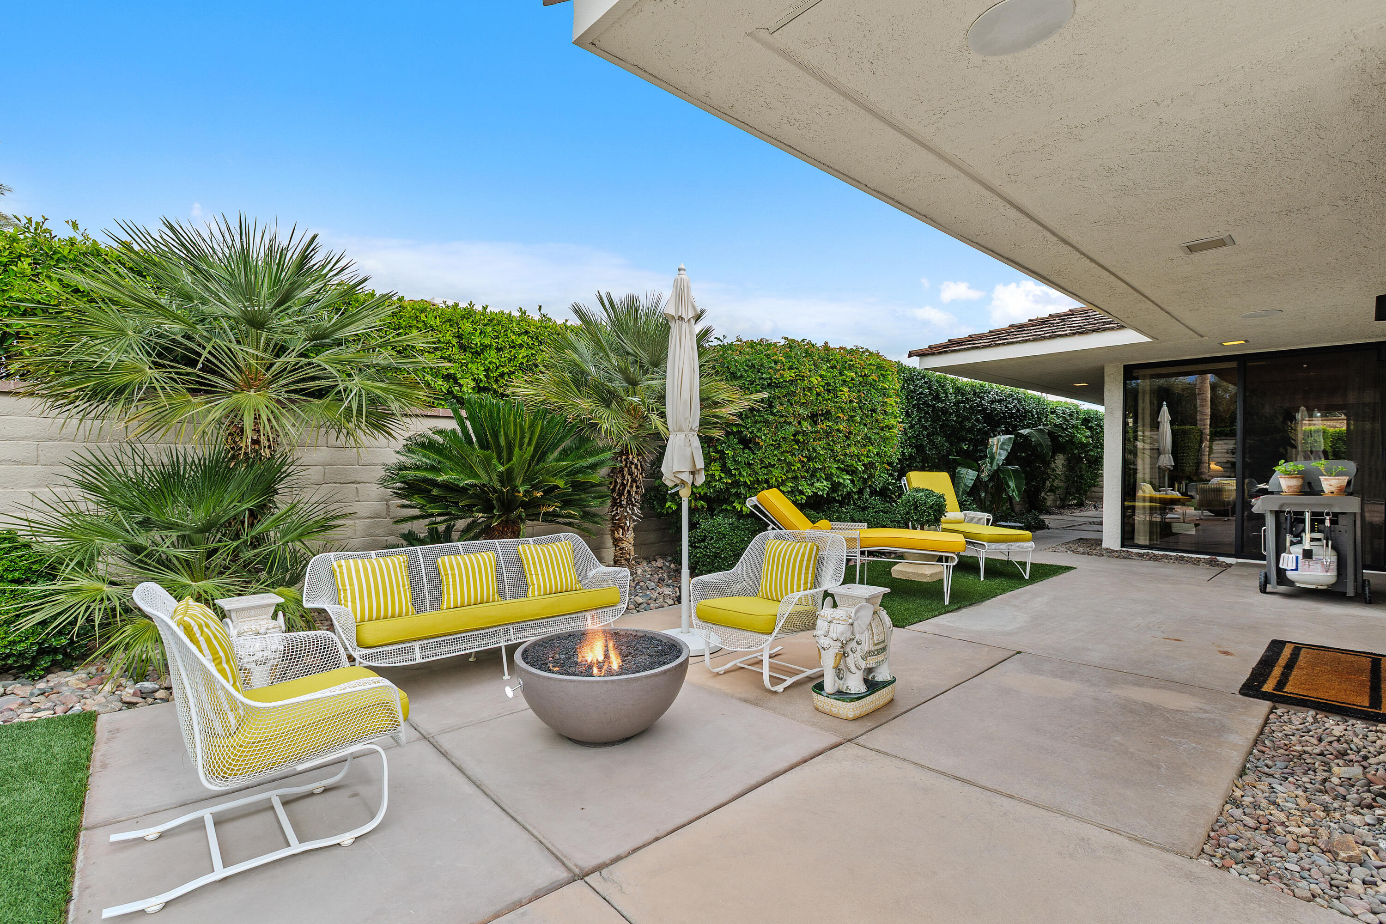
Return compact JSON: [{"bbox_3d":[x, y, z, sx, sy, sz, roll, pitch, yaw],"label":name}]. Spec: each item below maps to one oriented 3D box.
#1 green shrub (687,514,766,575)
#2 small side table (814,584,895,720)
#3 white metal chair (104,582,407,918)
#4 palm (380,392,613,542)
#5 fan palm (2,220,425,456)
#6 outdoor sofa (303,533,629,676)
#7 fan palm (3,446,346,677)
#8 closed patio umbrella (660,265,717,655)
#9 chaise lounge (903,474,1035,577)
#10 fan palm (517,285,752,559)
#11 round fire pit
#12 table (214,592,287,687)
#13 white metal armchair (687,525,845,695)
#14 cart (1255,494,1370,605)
[{"bbox_3d":[0.330,0.855,6.500,0.860,0.630,0.820,0,0,0],"label":"green shrub"},{"bbox_3d":[0.775,0.895,2.990,0.370,0.550,0.260,0,0,-40],"label":"small side table"},{"bbox_3d":[-1.336,0.785,1.910,0.740,0.770,0.700,0,0,-40],"label":"white metal chair"},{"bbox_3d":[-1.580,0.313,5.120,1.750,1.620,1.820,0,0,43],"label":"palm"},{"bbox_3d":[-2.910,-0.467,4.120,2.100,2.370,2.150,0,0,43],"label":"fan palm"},{"bbox_3d":[-1.166,0.830,3.500,1.760,0.680,0.720,0,0,-41],"label":"outdoor sofa"},{"bbox_3d":[-2.970,0.576,3.700,1.550,1.280,1.600,0,0,43],"label":"fan palm"},{"bbox_3d":[-0.055,-0.047,4.090,0.480,2.530,0.480,0,0,0],"label":"closed patio umbrella"},{"bbox_3d":[2.933,0.645,6.755,0.650,1.050,1.460,0,0,-15],"label":"chaise lounge"},{"bbox_3d":[-0.645,-0.340,6.700,2.550,3.020,2.350,0,0,0],"label":"fan palm"},{"bbox_3d":[-0.405,1.030,2.760,0.780,0.365,0.780,0,0,0],"label":"round fire pit"},{"bbox_3d":[-2.090,0.938,2.920,0.400,0.550,0.260,0,0,39],"label":"table"},{"bbox_3d":[0.430,0.785,3.410,0.690,0.770,0.730,0,0,41],"label":"white metal armchair"},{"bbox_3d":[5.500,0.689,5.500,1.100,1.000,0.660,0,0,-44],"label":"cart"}]

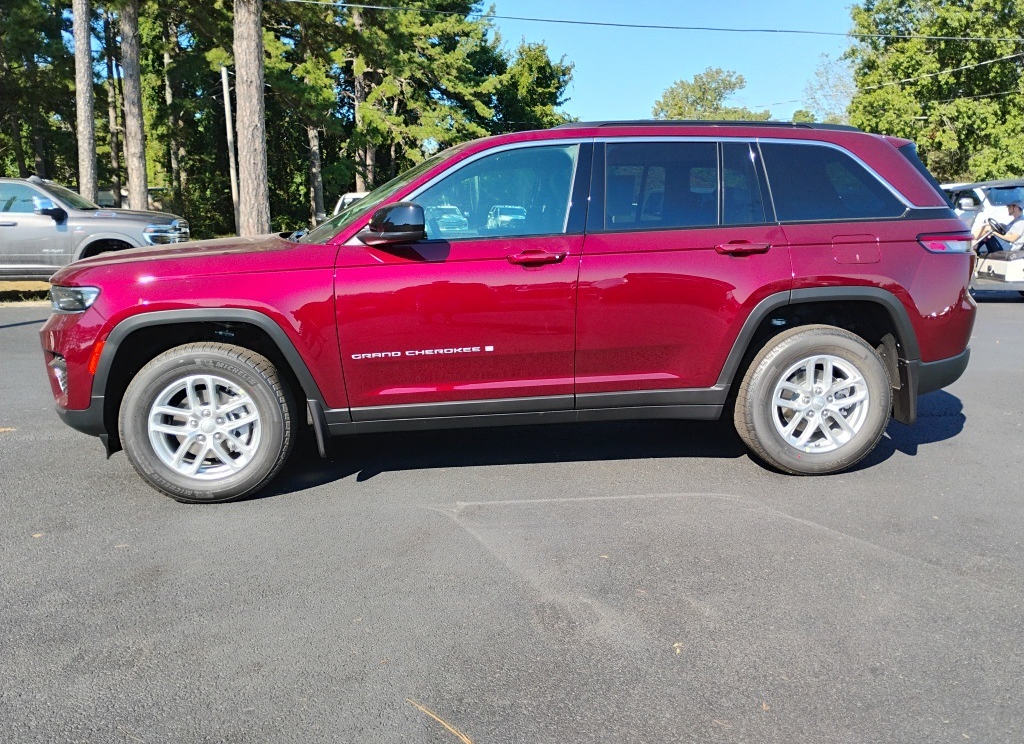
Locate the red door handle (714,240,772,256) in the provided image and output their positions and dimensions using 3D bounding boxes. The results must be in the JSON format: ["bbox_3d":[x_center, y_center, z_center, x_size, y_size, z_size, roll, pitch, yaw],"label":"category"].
[{"bbox_3d":[1.094,-0.588,3.931,0.272,0.070,0.060,-2,10,-4],"label":"red door handle"}]

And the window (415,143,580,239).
[{"bbox_3d":[-0.074,-0.863,3.946,0.810,0.450,0.060,-2,-11,-4],"label":"window"}]

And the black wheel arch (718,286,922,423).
[{"bbox_3d":[1.507,-0.090,4.097,1.010,0.640,0.170,-2,10,-4],"label":"black wheel arch"}]

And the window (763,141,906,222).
[{"bbox_3d":[1.589,-0.941,4.072,0.670,0.410,0.060,-2,-11,-4],"label":"window"}]

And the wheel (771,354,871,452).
[{"bbox_3d":[1.521,0.138,4.211,0.490,0.490,0.200,-2,10,-4],"label":"wheel"}]

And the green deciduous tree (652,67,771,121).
[{"bbox_3d":[14.124,-16.204,59.055,9.000,12.600,9.000,-2,10,-4],"label":"green deciduous tree"}]

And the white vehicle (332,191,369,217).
[{"bbox_3d":[-3.207,-3.208,19.553,2.000,1.950,5.600,-3,11,-10],"label":"white vehicle"}]

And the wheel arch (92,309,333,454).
[{"bbox_3d":[-1.391,0.048,3.878,1.050,0.680,0.170,-2,10,-4],"label":"wheel arch"}]

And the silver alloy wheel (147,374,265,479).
[{"bbox_3d":[-1.433,0.243,3.981,0.490,0.490,0.200,-2,10,-4],"label":"silver alloy wheel"}]

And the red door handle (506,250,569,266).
[{"bbox_3d":[0.117,-0.530,3.859,0.275,0.070,0.060,-2,10,-4],"label":"red door handle"}]

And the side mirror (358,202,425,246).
[{"bbox_3d":[-0.539,-0.671,3.758,0.270,0.205,0.250,-2,10,-4],"label":"side mirror"}]

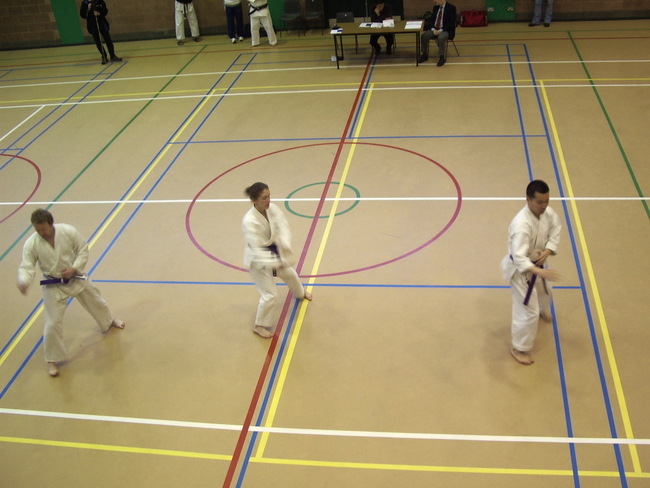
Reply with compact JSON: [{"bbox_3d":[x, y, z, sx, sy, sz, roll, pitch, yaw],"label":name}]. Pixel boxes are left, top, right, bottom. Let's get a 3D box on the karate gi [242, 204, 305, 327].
[{"bbox_3d":[-0.504,0.179,7.254,0.480,1.340,0.680,24,43,39],"label":"karate gi"}]

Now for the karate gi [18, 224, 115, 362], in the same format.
[{"bbox_3d":[-2.631,0.465,7.113,0.820,1.420,0.520,-18,34,-17],"label":"karate gi"}]

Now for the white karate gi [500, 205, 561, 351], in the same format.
[{"bbox_3d":[1.930,0.283,6.582,0.620,1.410,0.520,-22,35,-23],"label":"white karate gi"}]

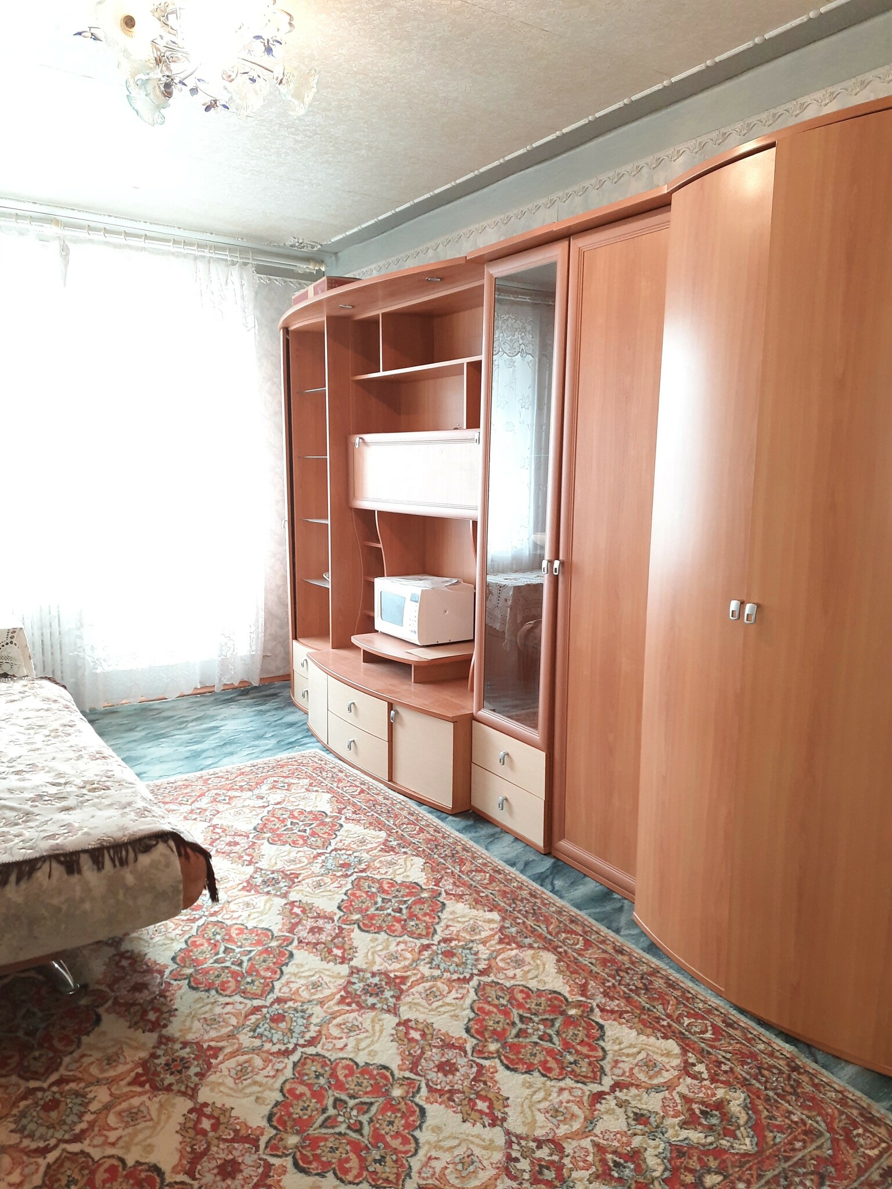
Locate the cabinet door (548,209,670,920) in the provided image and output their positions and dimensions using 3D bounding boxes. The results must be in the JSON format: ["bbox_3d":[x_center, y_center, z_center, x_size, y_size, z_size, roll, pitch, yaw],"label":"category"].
[{"bbox_3d":[0.520,-0.083,2.616,0.030,2.077,0.425,-6,11,-34],"label":"cabinet door"}]

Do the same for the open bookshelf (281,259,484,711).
[{"bbox_3d":[-0.267,-0.512,4.009,0.582,1.733,1.870,-5,11,-34],"label":"open bookshelf"}]

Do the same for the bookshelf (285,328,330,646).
[{"bbox_3d":[-0.608,-0.576,4.598,0.425,1.726,0.480,-5,11,-34],"label":"bookshelf"}]

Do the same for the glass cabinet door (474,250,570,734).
[{"bbox_3d":[0.264,-0.323,2.973,0.052,1.723,0.459,-5,11,-34],"label":"glass cabinet door"}]

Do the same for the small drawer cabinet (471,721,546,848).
[{"bbox_3d":[0.419,0.695,3.256,0.449,0.359,0.456,-5,11,-34],"label":"small drawer cabinet"}]

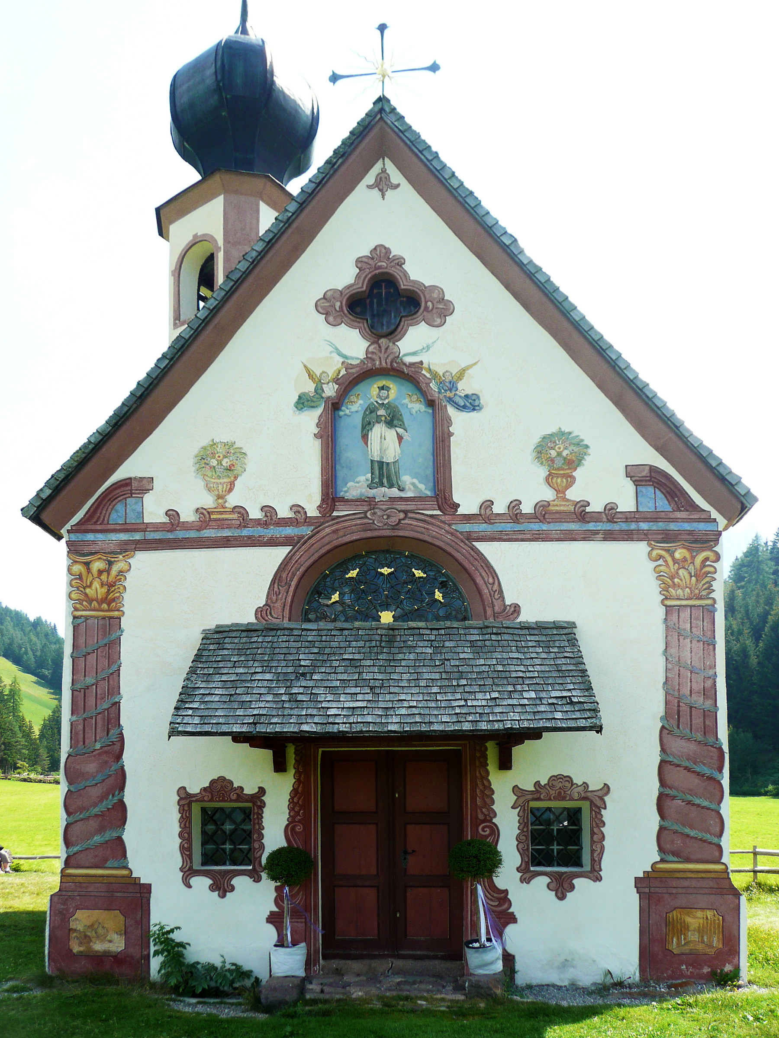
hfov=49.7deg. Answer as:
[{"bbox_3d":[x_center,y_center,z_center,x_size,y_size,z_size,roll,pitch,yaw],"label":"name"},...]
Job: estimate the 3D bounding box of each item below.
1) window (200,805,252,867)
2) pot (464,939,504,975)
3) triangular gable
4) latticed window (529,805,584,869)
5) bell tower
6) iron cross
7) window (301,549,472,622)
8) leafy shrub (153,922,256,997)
[{"bbox_3d":[-1.788,3.457,9.143,0.580,0.680,0.100,-1,-3,2],"label":"window"},{"bbox_3d":[0.947,4.419,8.450,0.370,0.320,0.370,-1,-3,2],"label":"pot"},{"bbox_3d":[-0.004,-2.183,8.988,7.500,4.650,0.600,-1,-3,2],"label":"triangular gable"},{"bbox_3d":[1.798,3.421,9.035,0.600,0.690,0.100,-1,-3,2],"label":"latticed window"},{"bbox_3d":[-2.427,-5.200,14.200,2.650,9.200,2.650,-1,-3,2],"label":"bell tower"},{"bbox_3d":[-0.061,-4.911,8.976,1.190,0.750,0.090,-1,-3,7],"label":"iron cross"},{"bbox_3d":[-0.031,0.792,9.262,1.870,0.900,0.160,-1,-3,2],"label":"window"},{"bbox_3d":[-1.921,4.511,8.594,1.020,0.660,0.550,-1,-3,2],"label":"leafy shrub"}]

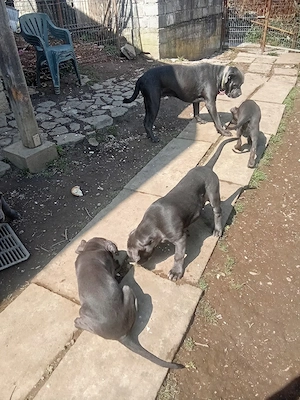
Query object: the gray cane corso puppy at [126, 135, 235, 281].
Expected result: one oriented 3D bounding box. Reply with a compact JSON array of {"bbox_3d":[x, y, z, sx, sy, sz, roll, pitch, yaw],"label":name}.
[{"bbox_3d":[0.191,0.029,1.732,0.689,0.585,0.286,-30,44,-35],"label":"gray cane corso puppy"}]

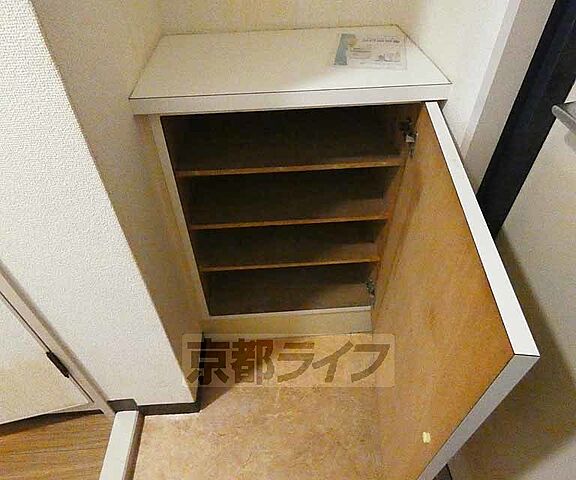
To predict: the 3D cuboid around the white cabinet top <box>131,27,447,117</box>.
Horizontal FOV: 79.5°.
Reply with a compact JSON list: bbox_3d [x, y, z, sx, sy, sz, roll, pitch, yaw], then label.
[{"bbox_3d":[-0.003,-0.436,0.855,0.660,0.033,0.405,-4,46,-3],"label":"white cabinet top"}]

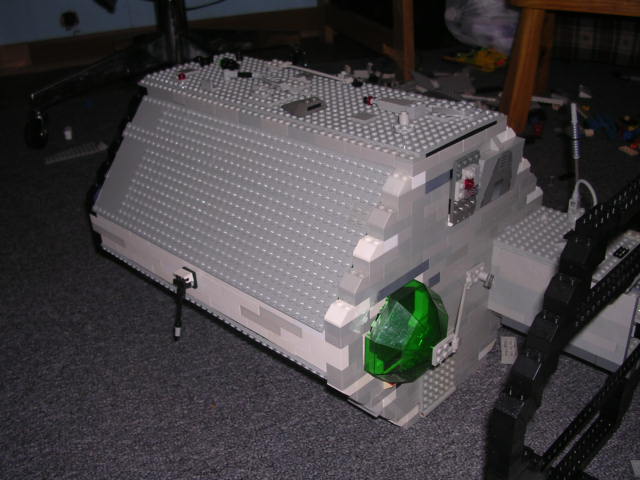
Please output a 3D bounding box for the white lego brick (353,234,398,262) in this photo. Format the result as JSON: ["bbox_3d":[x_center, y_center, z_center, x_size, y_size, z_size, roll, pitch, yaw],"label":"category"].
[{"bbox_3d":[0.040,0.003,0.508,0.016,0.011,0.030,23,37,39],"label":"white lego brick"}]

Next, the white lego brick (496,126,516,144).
[{"bbox_3d":[0.150,-0.090,0.589,0.016,0.011,0.032,23,37,39],"label":"white lego brick"}]

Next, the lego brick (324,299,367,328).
[{"bbox_3d":[0.019,0.049,0.506,0.016,0.011,0.030,23,37,39],"label":"lego brick"}]

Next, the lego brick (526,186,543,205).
[{"bbox_3d":[0.197,-0.046,0.664,0.016,0.011,0.031,23,37,39],"label":"lego brick"}]

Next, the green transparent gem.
[{"bbox_3d":[0.074,0.076,0.541,0.035,0.080,0.081,23,37,39],"label":"green transparent gem"}]

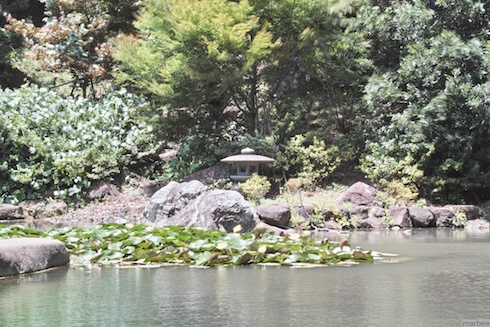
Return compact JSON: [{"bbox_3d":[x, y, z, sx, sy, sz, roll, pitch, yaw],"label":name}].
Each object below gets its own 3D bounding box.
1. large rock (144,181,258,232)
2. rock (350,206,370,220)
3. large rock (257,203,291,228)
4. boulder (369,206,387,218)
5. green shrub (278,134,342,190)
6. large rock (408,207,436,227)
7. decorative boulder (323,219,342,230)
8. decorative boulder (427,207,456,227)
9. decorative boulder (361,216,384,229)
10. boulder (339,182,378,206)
[{"bbox_3d":[-0.864,0.844,21.000,2.255,1.005,1.600,0,1,0],"label":"large rock"},{"bbox_3d":[2.181,0.948,20.400,0.398,0.266,0.320,0,1,0],"label":"rock"},{"bbox_3d":[0.579,1.040,21.300,0.683,0.480,0.520,0,1,0],"label":"large rock"},{"bbox_3d":[2.530,0.934,20.500,0.334,0.229,0.280,0,1,0],"label":"boulder"},{"bbox_3d":[1.357,-0.021,22.200,1.311,1.156,1.150,0,1,0],"label":"green shrub"},{"bbox_3d":[3.315,1.010,20.200,0.488,0.385,0.420,0,1,0],"label":"large rock"},{"bbox_3d":[1.636,1.139,20.000,0.353,0.214,0.280,0,1,0],"label":"decorative boulder"},{"bbox_3d":[3.728,1.010,20.300,0.491,0.377,0.420,0,1,0],"label":"decorative boulder"},{"bbox_3d":[2.513,1.163,21.200,0.473,0.229,0.360,0,1,0],"label":"decorative boulder"},{"bbox_3d":[2.353,0.643,22.300,0.829,0.483,0.620,0,1,0],"label":"boulder"}]

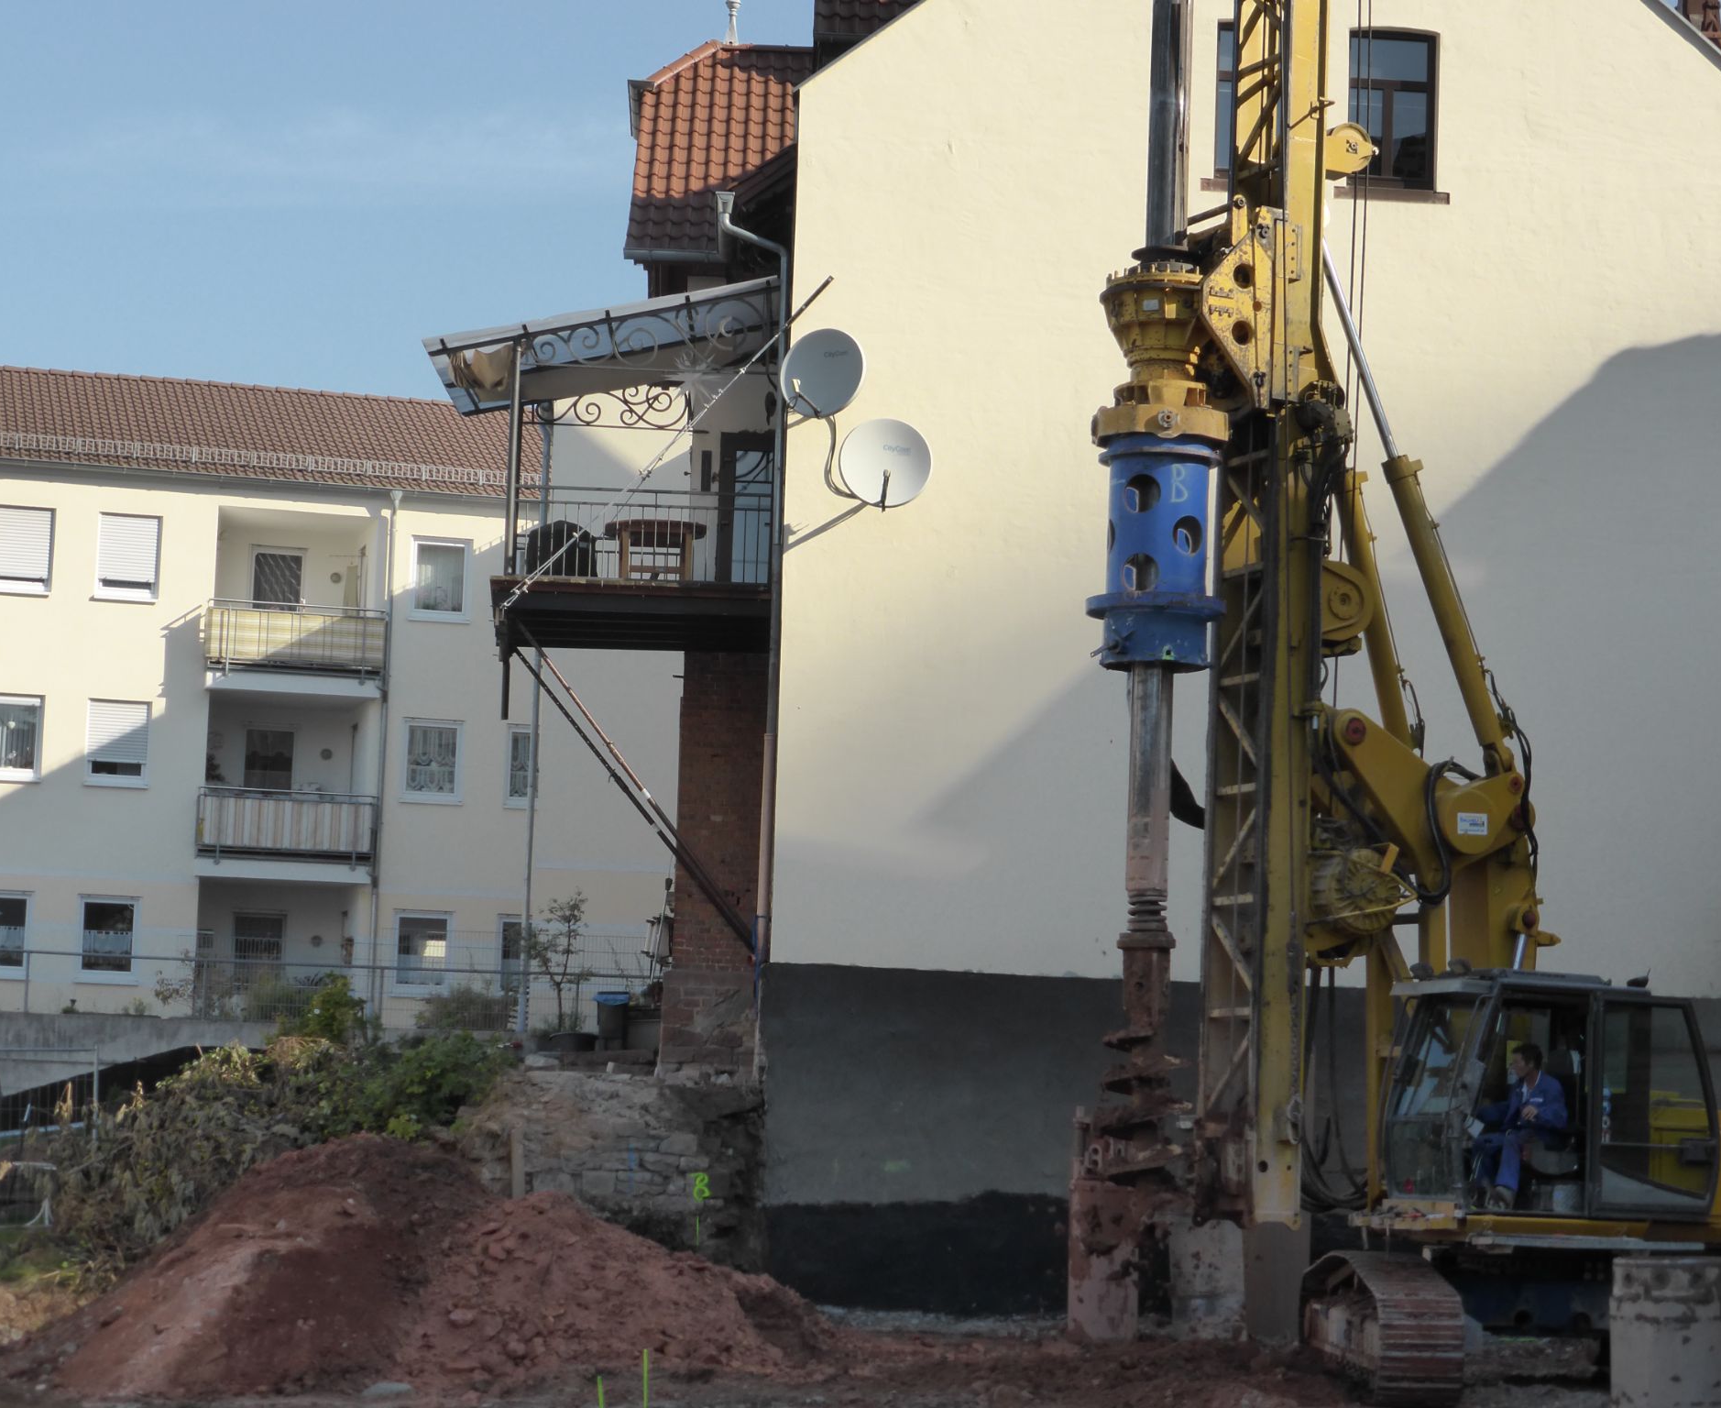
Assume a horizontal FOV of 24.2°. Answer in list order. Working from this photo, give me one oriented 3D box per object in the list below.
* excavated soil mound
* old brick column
[{"bbox_3d":[-3.131,3.855,27.849,5.600,1.650,4.200,3,-6,-8],"label":"excavated soil mound"},{"bbox_3d":[-1.541,1.659,41.947,1.000,4.400,0.750,2,-6,-4],"label":"old brick column"}]

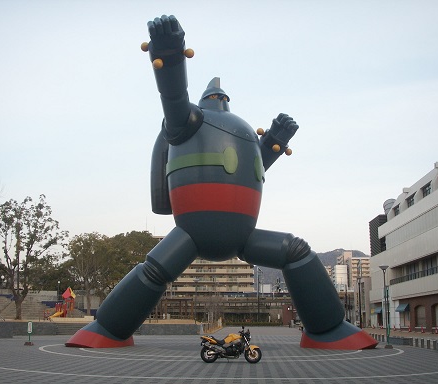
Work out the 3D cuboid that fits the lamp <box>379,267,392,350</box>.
[{"bbox_3d":[10.540,7.086,34.538,0.650,4.834,0.650,1,-13,0],"label":"lamp"}]

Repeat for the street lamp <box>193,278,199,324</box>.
[{"bbox_3d":[-2.100,10.081,50.458,0.600,4.115,0.600,1,-13,0],"label":"street lamp"}]

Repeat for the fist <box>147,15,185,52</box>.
[{"bbox_3d":[-2.367,-7.146,24.674,1.600,1.350,1.420,0,-27,2],"label":"fist"}]

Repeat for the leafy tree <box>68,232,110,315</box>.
[{"bbox_3d":[-17.692,11.332,76.277,5.800,11.244,5.700,1,-13,0],"label":"leafy tree"}]

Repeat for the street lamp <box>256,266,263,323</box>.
[{"bbox_3d":[6.990,18.248,96.105,1.300,9.926,0.500,1,-13,0],"label":"street lamp"}]

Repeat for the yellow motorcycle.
[{"bbox_3d":[0.458,5.381,19.304,2.129,1.224,0.780,1,-13,0],"label":"yellow motorcycle"}]

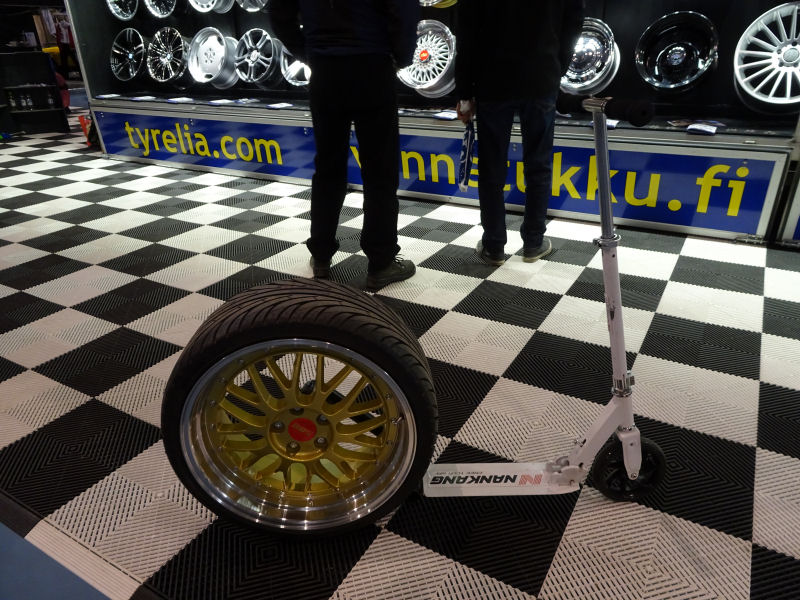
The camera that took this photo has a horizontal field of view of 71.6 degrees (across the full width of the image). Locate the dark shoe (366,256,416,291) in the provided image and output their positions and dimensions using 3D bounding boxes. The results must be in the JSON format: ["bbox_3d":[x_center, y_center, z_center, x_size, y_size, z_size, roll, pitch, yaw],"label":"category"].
[{"bbox_3d":[-0.041,-0.141,2.825,0.293,0.111,0.106,-22,32,-36],"label":"dark shoe"}]

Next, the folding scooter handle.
[{"bbox_3d":[0.371,-0.362,1.045,0.051,0.045,0.323,-5,25,-7],"label":"folding scooter handle"}]

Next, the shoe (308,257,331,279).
[{"bbox_3d":[-0.434,-0.217,3.007,0.106,0.111,0.288,-7,26,-11],"label":"shoe"}]

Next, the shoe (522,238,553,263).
[{"bbox_3d":[0.779,-0.305,3.127,0.106,0.111,0.288,16,30,32],"label":"shoe"}]

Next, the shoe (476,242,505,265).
[{"bbox_3d":[0.509,-0.291,3.114,0.106,0.111,0.288,-7,26,-12],"label":"shoe"}]

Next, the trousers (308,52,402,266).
[{"bbox_3d":[-0.253,-0.605,2.659,0.444,1.010,0.293,6,26,16],"label":"trousers"}]

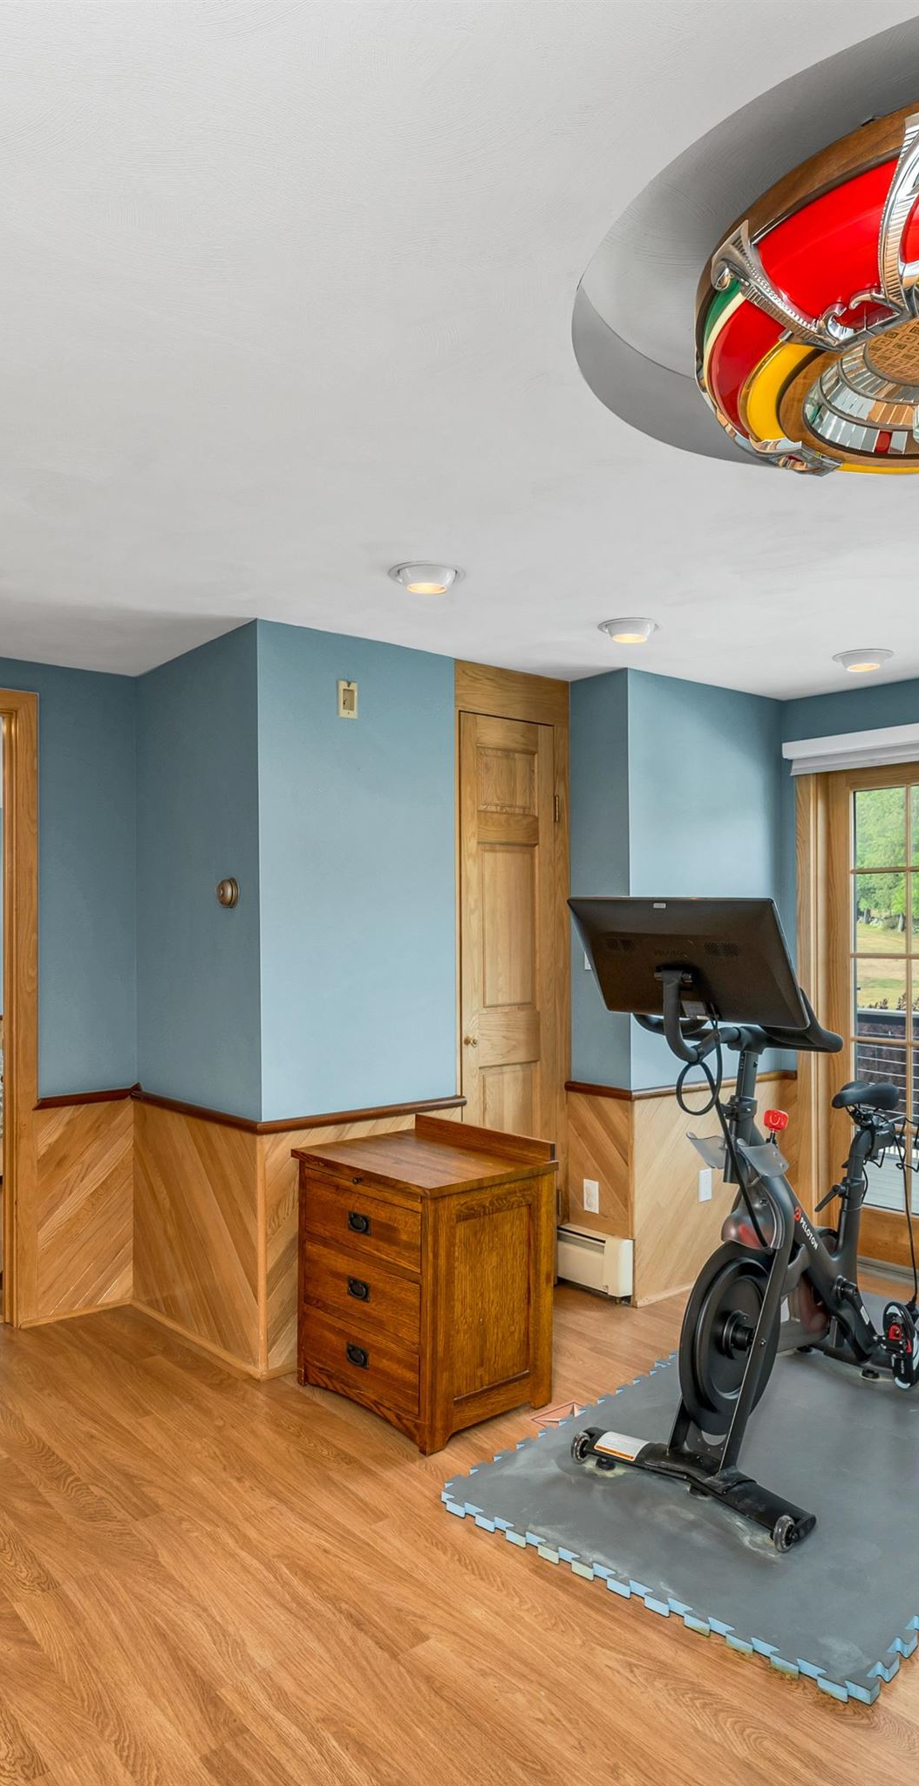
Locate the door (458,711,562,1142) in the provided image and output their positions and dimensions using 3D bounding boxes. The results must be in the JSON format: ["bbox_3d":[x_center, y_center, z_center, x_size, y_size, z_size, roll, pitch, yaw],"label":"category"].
[{"bbox_3d":[0.185,0.398,3.819,0.480,2.060,0.045,0,-1,-39],"label":"door"}]

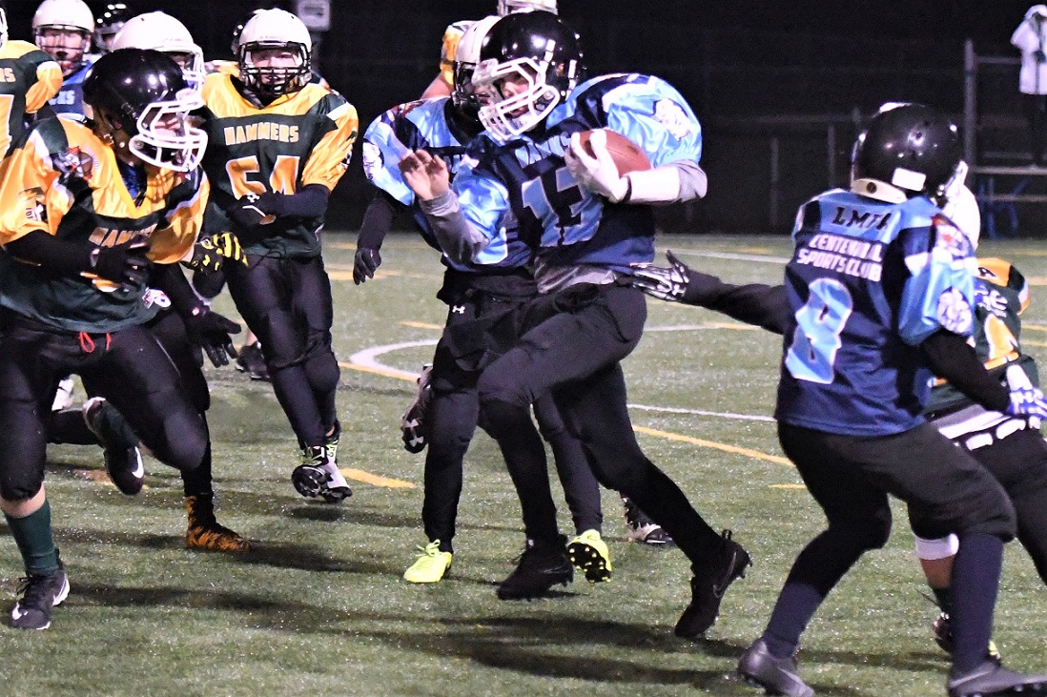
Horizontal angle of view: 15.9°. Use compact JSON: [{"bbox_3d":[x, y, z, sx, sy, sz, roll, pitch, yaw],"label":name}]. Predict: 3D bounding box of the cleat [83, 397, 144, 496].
[{"bbox_3d":[-1.136,0.272,10.400,0.130,0.280,0.105,-18,4,46],"label":"cleat"}]

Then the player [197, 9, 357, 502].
[{"bbox_3d":[-0.815,-0.306,12.400,0.600,1.650,0.520,1,5,7],"label":"player"}]

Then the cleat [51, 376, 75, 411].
[{"bbox_3d":[-1.895,0.191,15.350,0.105,0.130,0.280,2,5,17],"label":"cleat"}]

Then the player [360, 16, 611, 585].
[{"bbox_3d":[-0.110,-0.136,10.700,0.740,1.640,0.550,1,5,9],"label":"player"}]

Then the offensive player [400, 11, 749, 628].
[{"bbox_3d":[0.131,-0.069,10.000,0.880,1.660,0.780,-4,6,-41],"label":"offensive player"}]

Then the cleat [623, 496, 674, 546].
[{"bbox_3d":[0.389,0.527,11.450,0.280,0.140,0.110,5,7,44],"label":"cleat"}]

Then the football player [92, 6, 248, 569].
[{"bbox_3d":[-1.117,-0.201,11.450,0.800,1.640,0.620,4,6,37],"label":"football player"}]

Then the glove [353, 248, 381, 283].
[{"bbox_3d":[-0.447,-0.235,10.750,0.090,0.120,0.100,2,5,18],"label":"glove"}]

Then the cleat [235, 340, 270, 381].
[{"bbox_3d":[-1.221,0.060,17.000,0.110,0.140,0.280,-3,6,-30],"label":"cleat"}]

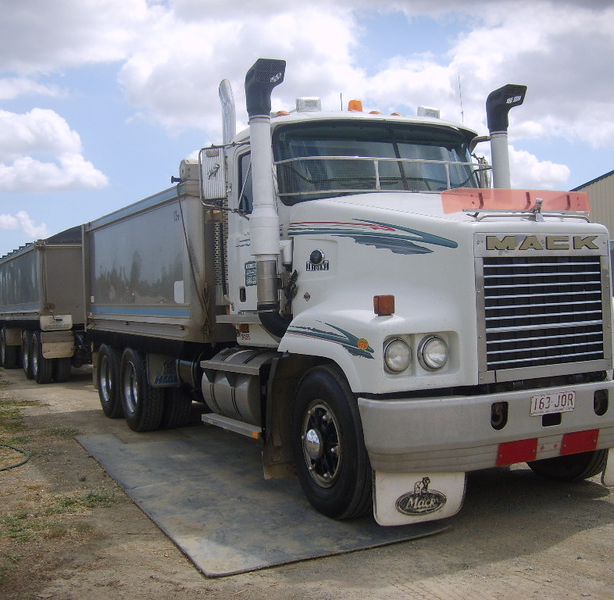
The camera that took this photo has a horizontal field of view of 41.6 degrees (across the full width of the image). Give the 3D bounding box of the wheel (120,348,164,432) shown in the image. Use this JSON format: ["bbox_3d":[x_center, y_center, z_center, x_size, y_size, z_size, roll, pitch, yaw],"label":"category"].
[{"bbox_3d":[-1.960,1.021,9.527,0.290,1.035,1.035,-3,1,-27],"label":"wheel"}]

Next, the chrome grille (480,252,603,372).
[{"bbox_3d":[1.497,0.065,5.110,1.020,0.710,0.100,-3,1,-27],"label":"chrome grille"}]

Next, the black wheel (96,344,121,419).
[{"bbox_3d":[-2.562,1.028,10.687,0.290,1.035,1.035,-3,1,-27],"label":"black wheel"}]

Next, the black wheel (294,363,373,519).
[{"bbox_3d":[0.183,0.982,5.606,0.290,1.050,1.050,-3,1,-25],"label":"black wheel"}]

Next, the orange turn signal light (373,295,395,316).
[{"bbox_3d":[0.467,0.039,4.824,0.115,0.120,0.060,-3,1,-27],"label":"orange turn signal light"}]

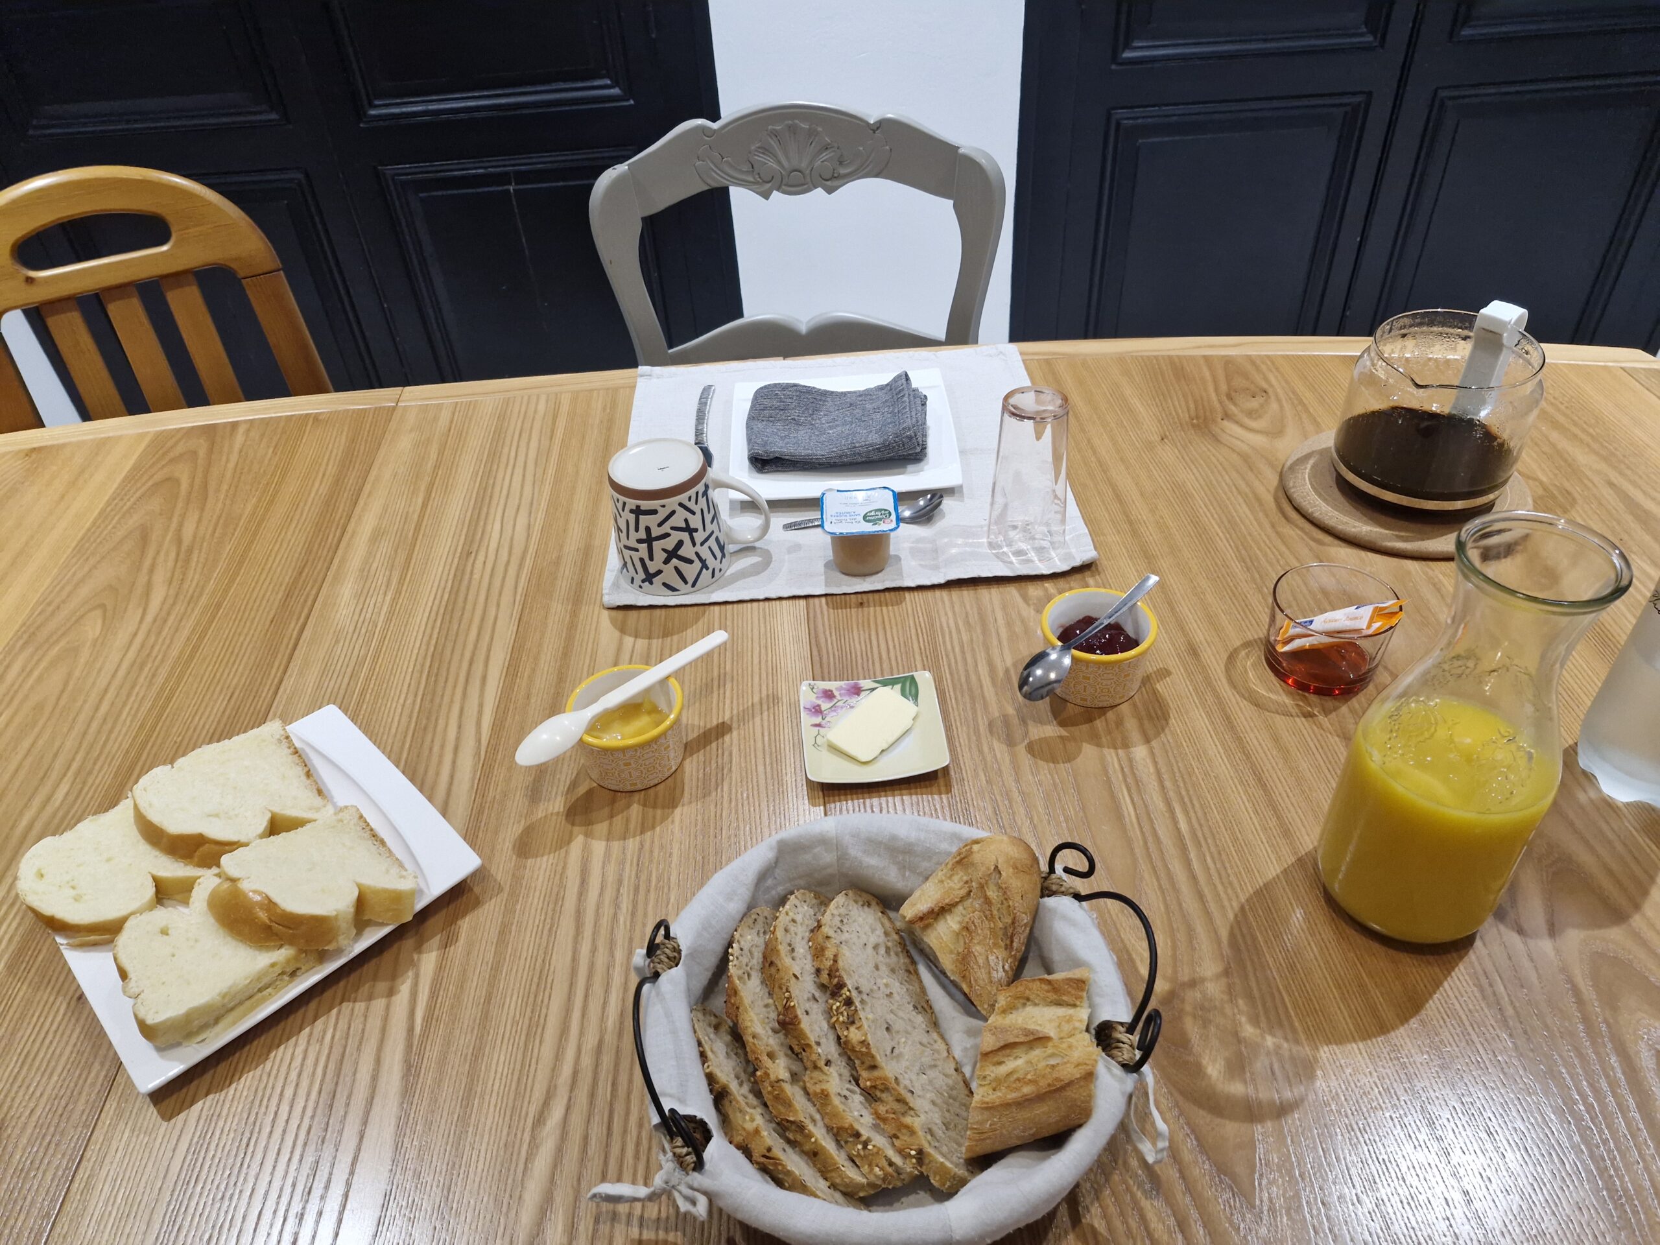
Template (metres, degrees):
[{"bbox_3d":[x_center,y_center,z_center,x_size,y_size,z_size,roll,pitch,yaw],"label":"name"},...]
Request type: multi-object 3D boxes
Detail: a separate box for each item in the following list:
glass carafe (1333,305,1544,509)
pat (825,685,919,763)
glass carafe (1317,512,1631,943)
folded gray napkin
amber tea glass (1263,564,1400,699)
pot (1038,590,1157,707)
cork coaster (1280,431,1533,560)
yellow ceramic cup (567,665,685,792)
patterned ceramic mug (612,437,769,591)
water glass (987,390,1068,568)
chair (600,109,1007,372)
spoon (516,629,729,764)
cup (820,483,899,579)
[{"bbox_3d":[0.506,-0.178,0.914,0.143,0.132,0.171,28,48,34],"label":"glass carafe"},{"bbox_3d":[0.030,0.072,0.756,0.063,0.008,0.036,-33,46,-31],"label":"pat"},{"bbox_3d":[0.337,0.061,0.587,0.096,0.239,0.096,-4,40,0],"label":"glass carafe"},{"bbox_3d":[0.010,-0.195,1.064,0.176,0.036,0.122,-4,39,0],"label":"folded gray napkin"},{"bbox_3d":[0.351,0.007,0.779,0.083,0.059,0.083,-4,39,0],"label":"amber tea glass"},{"bbox_3d":[0.193,0.021,0.798,0.082,0.050,0.082,-3,40,2],"label":"pot"},{"bbox_3d":[0.497,-0.116,0.955,0.196,0.015,0.196,-4,39,0],"label":"cork coaster"},{"bbox_3d":[-0.137,0.075,0.762,0.081,0.050,0.081,-4,40,0],"label":"yellow ceramic cup"},{"bbox_3d":[-0.116,-0.090,0.915,0.133,0.097,0.095,-1,39,4],"label":"patterned ceramic mug"},{"bbox_3d":[0.165,-0.121,0.906,0.067,0.133,0.067,-4,40,0],"label":"water glass"},{"bbox_3d":[-0.021,-0.006,1.284,0.480,0.990,0.540,-2,40,3],"label":"chair"},{"bbox_3d":[-0.138,0.050,0.754,0.172,0.021,0.036,-31,46,-28],"label":"spoon"},{"bbox_3d":[0.026,-0.074,0.924,0.065,0.053,0.068,-2,40,3],"label":"cup"}]

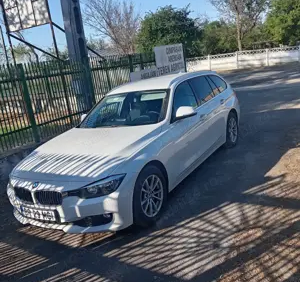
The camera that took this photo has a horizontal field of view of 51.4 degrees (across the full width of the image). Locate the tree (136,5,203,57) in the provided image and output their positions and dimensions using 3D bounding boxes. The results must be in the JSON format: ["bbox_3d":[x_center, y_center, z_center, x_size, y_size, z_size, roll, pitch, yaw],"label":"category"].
[{"bbox_3d":[1.683,-7.785,24.684,5.100,5.510,4.900,-7,14,6],"label":"tree"}]

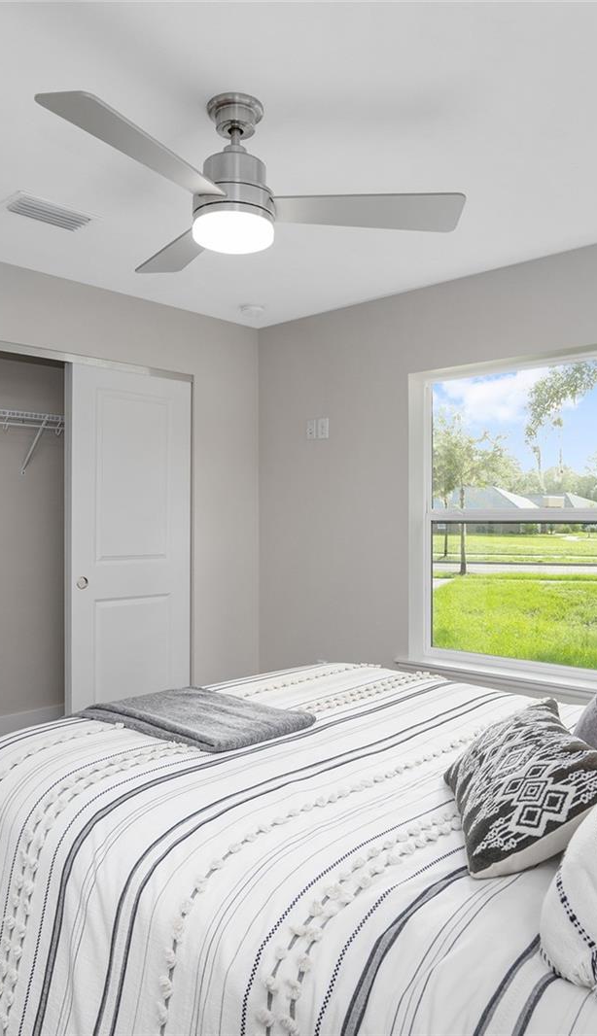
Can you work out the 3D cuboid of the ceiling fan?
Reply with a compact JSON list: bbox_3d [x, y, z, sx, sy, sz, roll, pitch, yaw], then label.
[{"bbox_3d":[-0.111,-0.991,1.977,1.160,0.410,1.220,0,0,0],"label":"ceiling fan"}]

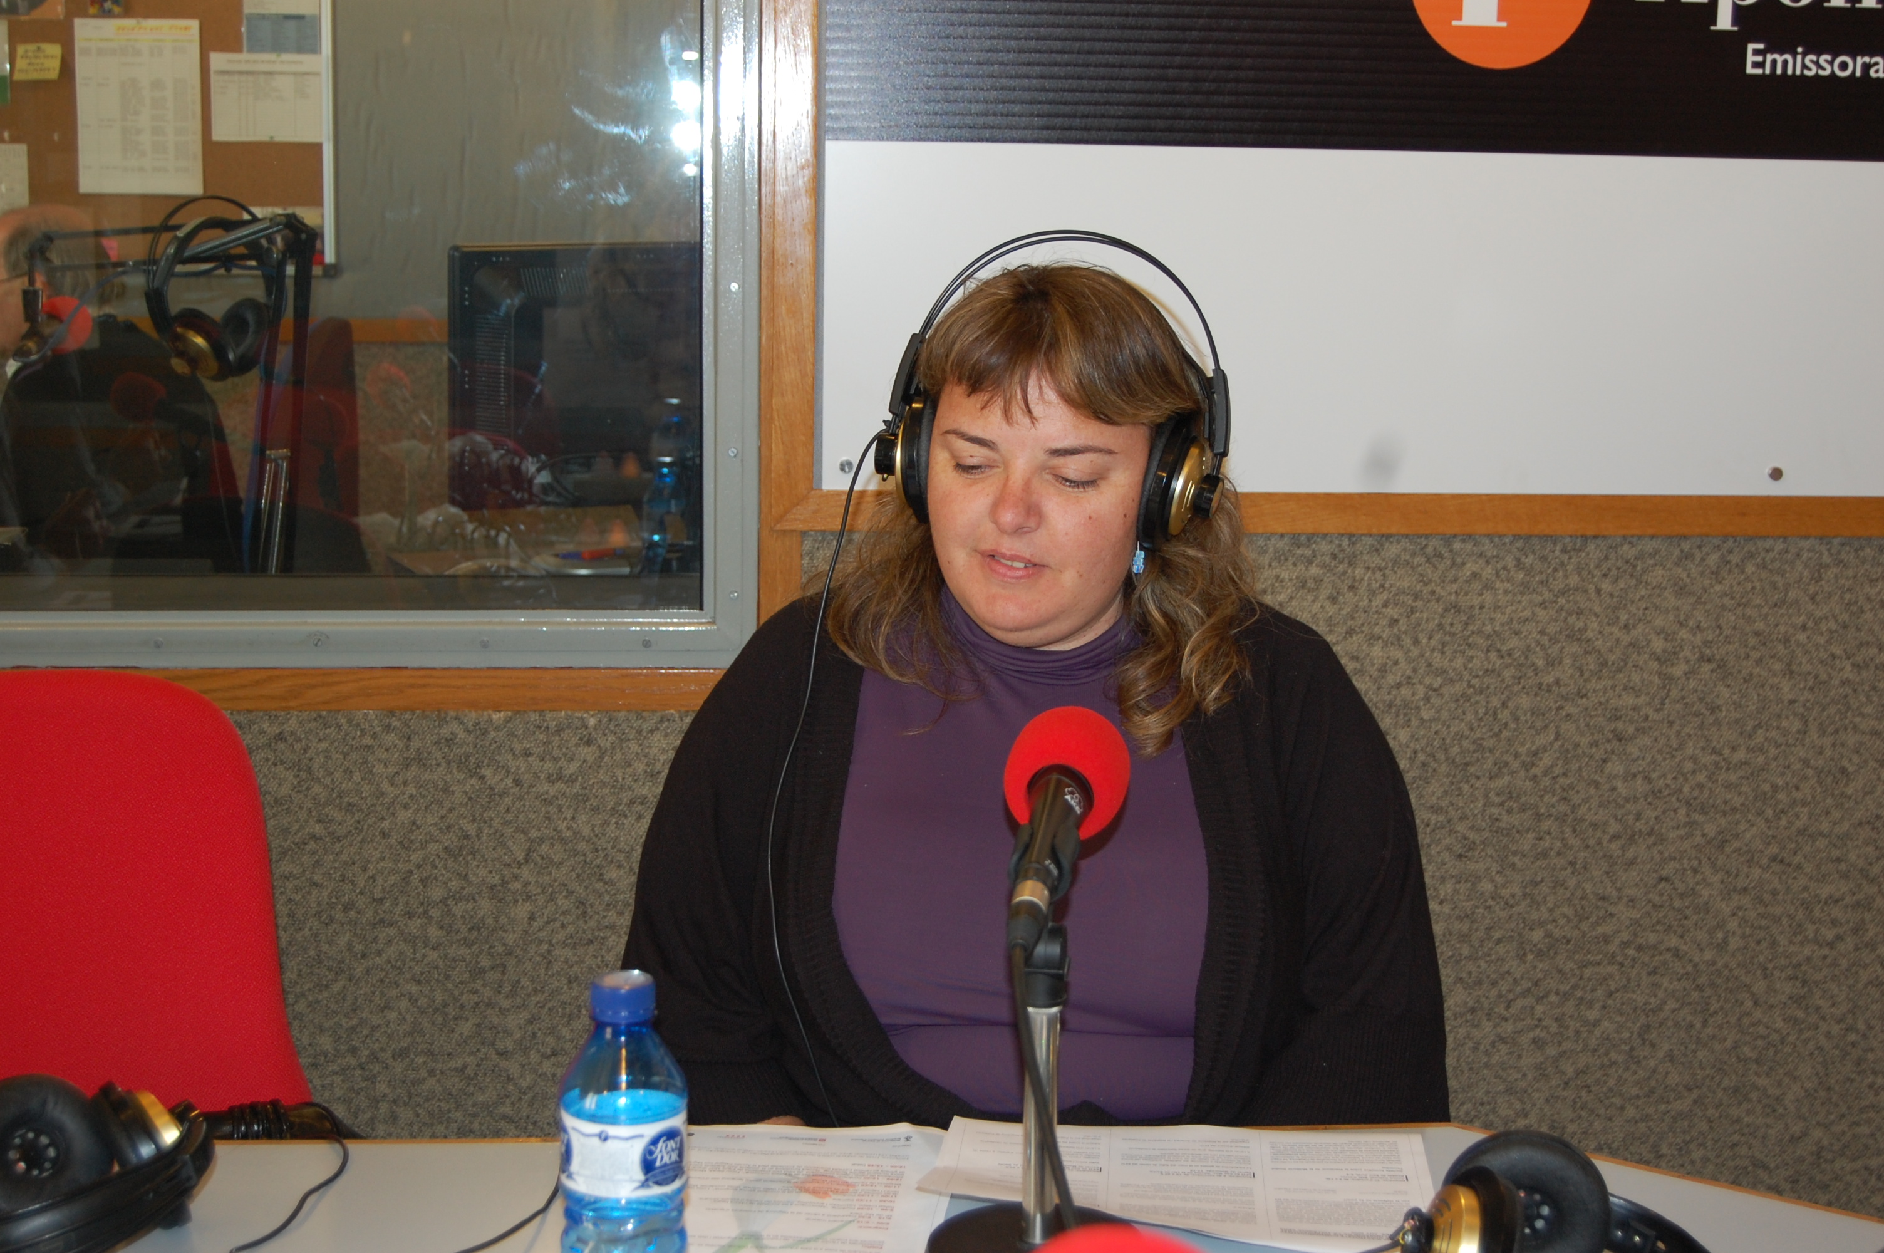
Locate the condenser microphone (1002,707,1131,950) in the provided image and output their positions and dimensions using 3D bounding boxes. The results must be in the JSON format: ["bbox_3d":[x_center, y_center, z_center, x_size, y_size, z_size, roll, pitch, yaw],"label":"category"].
[{"bbox_3d":[0.061,0.115,1.515,0.070,0.070,0.216,2,30,11],"label":"condenser microphone"}]

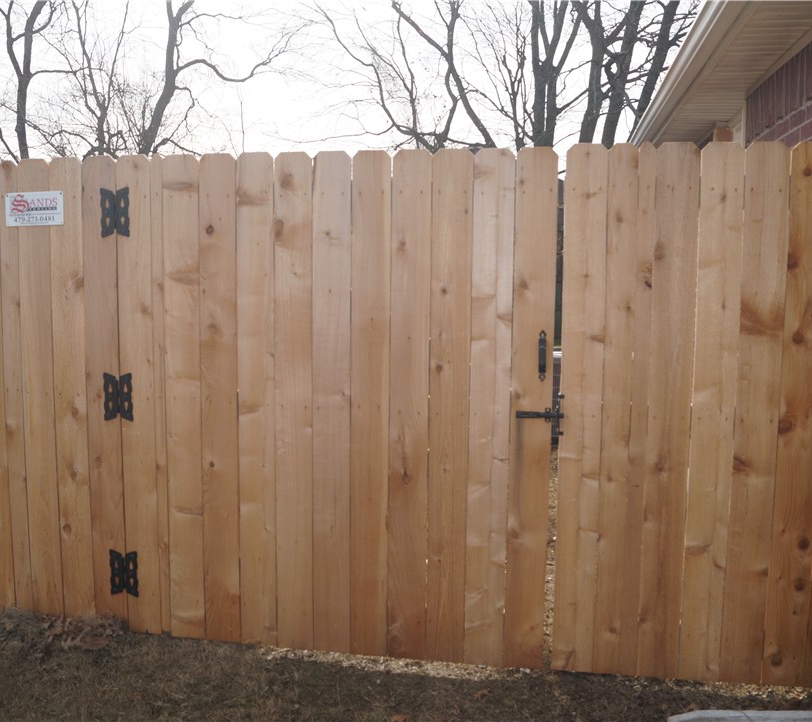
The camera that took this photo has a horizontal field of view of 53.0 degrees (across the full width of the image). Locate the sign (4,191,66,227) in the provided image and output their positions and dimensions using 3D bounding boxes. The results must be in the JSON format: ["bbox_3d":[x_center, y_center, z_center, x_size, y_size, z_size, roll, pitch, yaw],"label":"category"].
[{"bbox_3d":[-1.389,-0.567,3.049,0.240,0.134,0.007,1,6,10],"label":"sign"}]

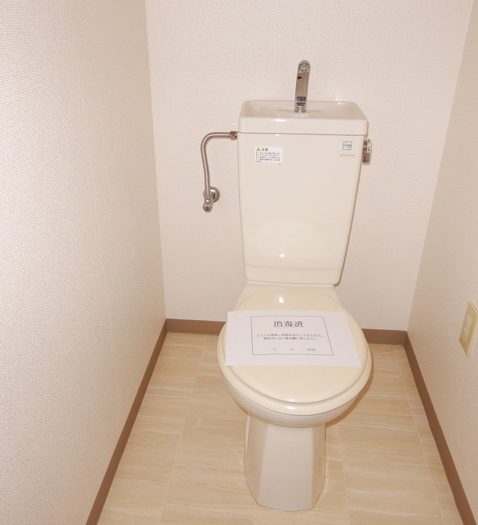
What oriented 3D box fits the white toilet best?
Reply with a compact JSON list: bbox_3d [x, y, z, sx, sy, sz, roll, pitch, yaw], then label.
[{"bbox_3d":[0.146,0.092,1.263,0.368,0.853,0.735,3,28,4],"label":"white toilet"}]

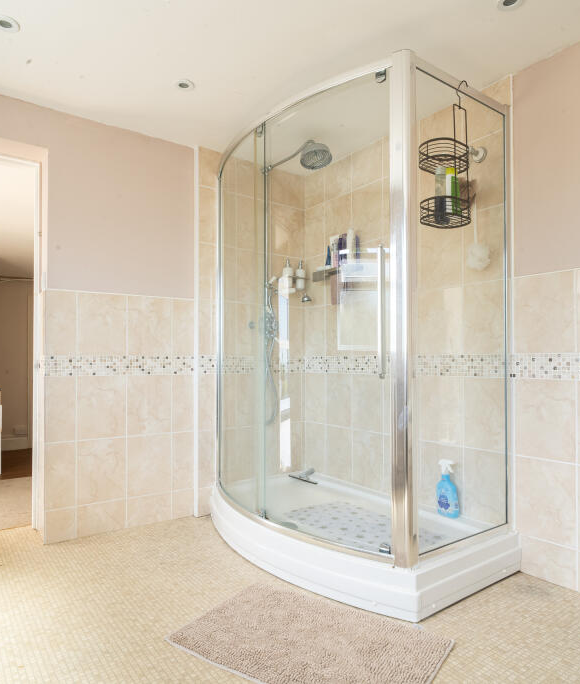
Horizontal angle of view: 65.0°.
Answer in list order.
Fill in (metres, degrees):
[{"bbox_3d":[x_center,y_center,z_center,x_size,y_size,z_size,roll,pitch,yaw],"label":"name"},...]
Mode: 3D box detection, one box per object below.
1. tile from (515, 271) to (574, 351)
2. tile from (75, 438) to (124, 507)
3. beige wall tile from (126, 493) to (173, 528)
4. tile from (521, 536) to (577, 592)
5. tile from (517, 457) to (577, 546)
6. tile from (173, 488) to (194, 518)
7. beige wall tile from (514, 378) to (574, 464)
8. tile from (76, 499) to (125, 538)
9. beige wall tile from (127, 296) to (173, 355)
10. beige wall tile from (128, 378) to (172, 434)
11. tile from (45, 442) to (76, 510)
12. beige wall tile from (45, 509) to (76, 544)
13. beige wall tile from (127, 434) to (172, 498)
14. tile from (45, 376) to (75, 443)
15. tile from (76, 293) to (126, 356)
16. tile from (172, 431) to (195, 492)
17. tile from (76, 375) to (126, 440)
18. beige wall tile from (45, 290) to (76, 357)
[{"bbox_3d":[1.077,-0.124,1.932,0.010,0.329,0.250,1,-1,-32],"label":"tile"},{"bbox_3d":[-0.986,0.688,2.388,0.244,0.334,0.010,0,-1,-30],"label":"tile"},{"bbox_3d":[-0.796,0.938,2.565,0.250,0.157,0.010,1,-3,-35],"label":"beige wall tile"},{"bbox_3d":[1.075,0.913,1.907,0.010,0.157,0.250,1,-3,-37],"label":"tile"},{"bbox_3d":[1.077,0.658,1.921,0.010,0.331,0.250,1,-1,-32],"label":"tile"},{"bbox_3d":[-0.608,0.924,2.596,0.127,0.155,0.010,0,-1,-30],"label":"tile"},{"bbox_3d":[1.077,0.324,1.926,0.010,0.331,0.250,1,-1,-32],"label":"beige wall tile"},{"bbox_3d":[-1.003,0.937,2.431,0.247,0.161,0.010,1,-1,-32],"label":"tile"},{"bbox_3d":[-0.797,-0.093,2.602,0.250,0.327,0.010,1,-3,-35],"label":"beige wall tile"},{"bbox_3d":[-0.774,0.350,2.517,0.247,0.325,0.010,0,-1,-30],"label":"beige wall tile"},{"bbox_3d":[-1.173,0.687,2.330,0.145,0.331,0.010,1,-1,-32],"label":"tile"},{"bbox_3d":[-1.165,0.929,2.308,0.136,0.157,0.010,1,-3,-35],"label":"beige wall tile"},{"bbox_3d":[-0.790,0.690,2.566,0.247,0.331,0.010,1,-1,-32],"label":"beige wall tile"},{"bbox_3d":[-1.158,0.341,2.299,0.135,0.332,0.010,0,-1,-30],"label":"tile"},{"bbox_3d":[-1.003,-0.093,2.447,0.247,0.329,0.010,1,-1,-32],"label":"tile"},{"bbox_3d":[-0.609,0.681,2.602,0.127,0.328,0.010,0,-1,-30],"label":"tile"},{"bbox_3d":[-1.003,0.354,2.440,0.247,0.331,0.010,1,-1,-32],"label":"tile"},{"bbox_3d":[-1.165,-0.102,2.345,0.136,0.327,0.010,1,-3,-35],"label":"beige wall tile"}]

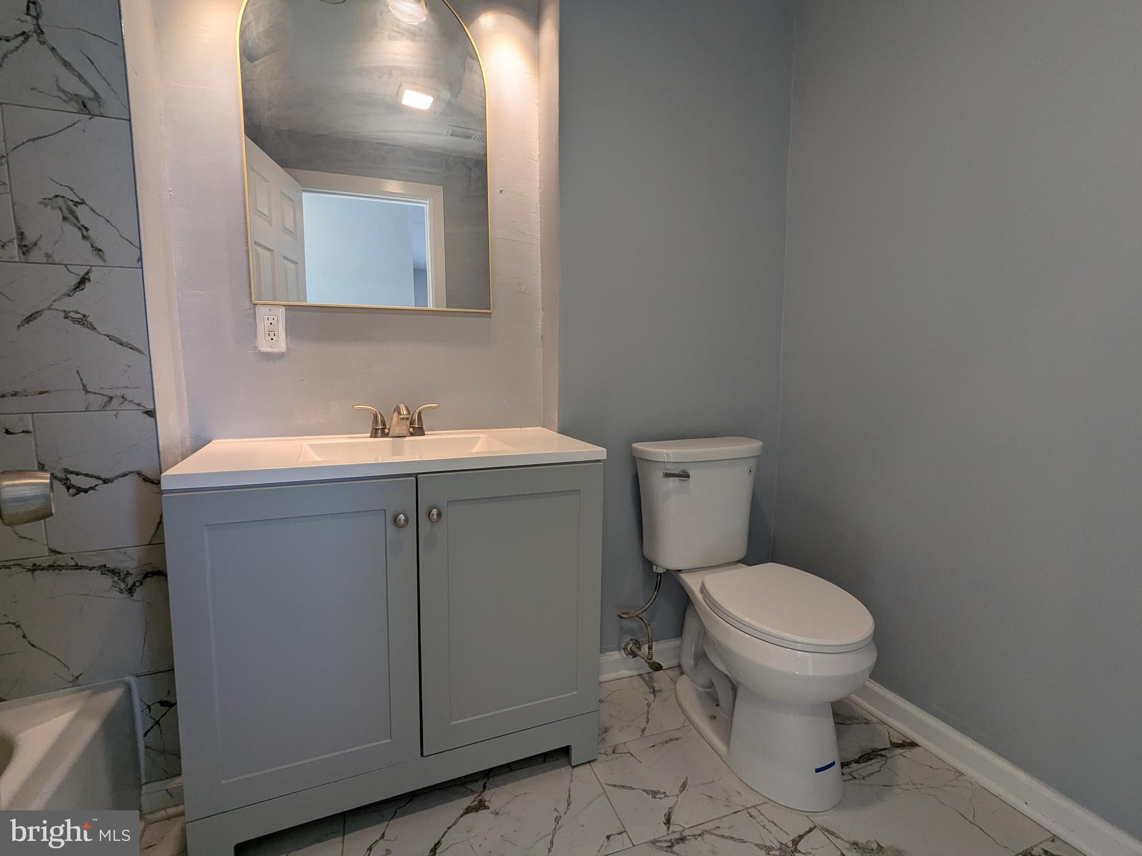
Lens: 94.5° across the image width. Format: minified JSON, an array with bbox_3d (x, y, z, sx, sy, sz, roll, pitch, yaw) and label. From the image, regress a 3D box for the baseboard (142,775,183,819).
[{"bbox_3d":[-0.951,0.866,1.234,0.085,0.092,0.020,-2,7,-24],"label":"baseboard"}]

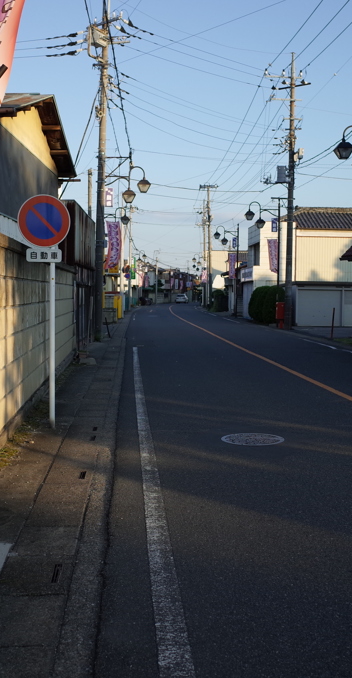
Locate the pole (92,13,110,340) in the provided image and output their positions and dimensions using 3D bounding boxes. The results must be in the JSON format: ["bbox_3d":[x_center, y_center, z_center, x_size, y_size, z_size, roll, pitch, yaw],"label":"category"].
[{"bbox_3d":[-2.499,-5.384,26.700,0.330,11.000,0.330,1,3,-4],"label":"pole"}]

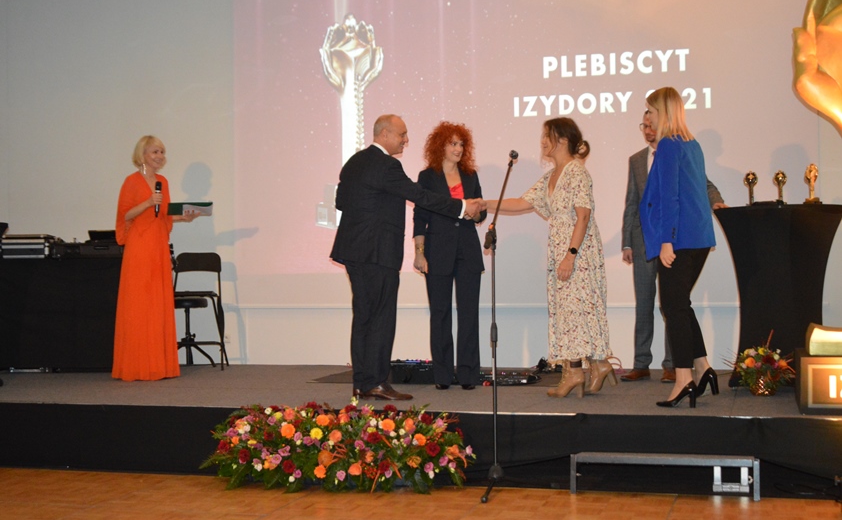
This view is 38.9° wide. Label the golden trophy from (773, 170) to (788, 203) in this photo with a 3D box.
[{"bbox_3d":[2.368,-0.468,7.850,0.105,0.244,0.100,-1,-1,6],"label":"golden trophy"}]

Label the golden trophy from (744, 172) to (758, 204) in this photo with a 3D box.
[{"bbox_3d":[2.177,-0.468,7.850,0.100,0.244,0.100,-1,-1,6],"label":"golden trophy"}]

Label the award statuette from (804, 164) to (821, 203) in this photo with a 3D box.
[{"bbox_3d":[2.529,-0.493,7.680,0.110,0.271,0.100,-1,-1,18],"label":"award statuette"}]

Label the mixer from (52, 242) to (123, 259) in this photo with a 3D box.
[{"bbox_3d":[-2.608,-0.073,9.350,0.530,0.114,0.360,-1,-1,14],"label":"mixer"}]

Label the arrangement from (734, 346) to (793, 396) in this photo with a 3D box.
[{"bbox_3d":[2.046,0.647,7.120,0.350,0.296,0.320,-1,-1,0],"label":"arrangement"}]

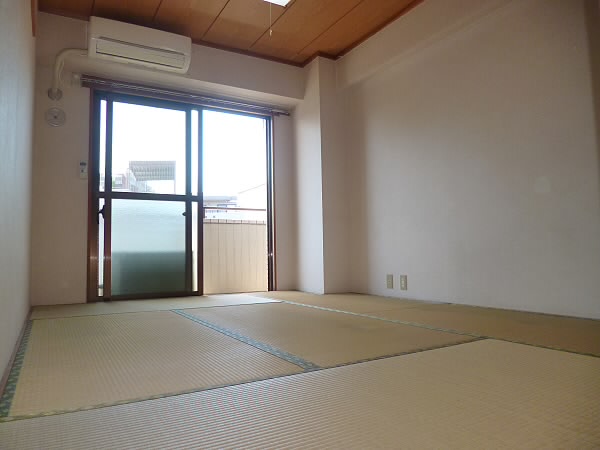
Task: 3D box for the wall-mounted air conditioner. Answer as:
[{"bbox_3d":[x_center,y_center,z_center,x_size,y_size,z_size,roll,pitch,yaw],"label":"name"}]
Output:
[{"bbox_3d":[-1.334,-1.492,3.513,0.785,0.265,0.205,1,-4,-28],"label":"wall-mounted air conditioner"}]

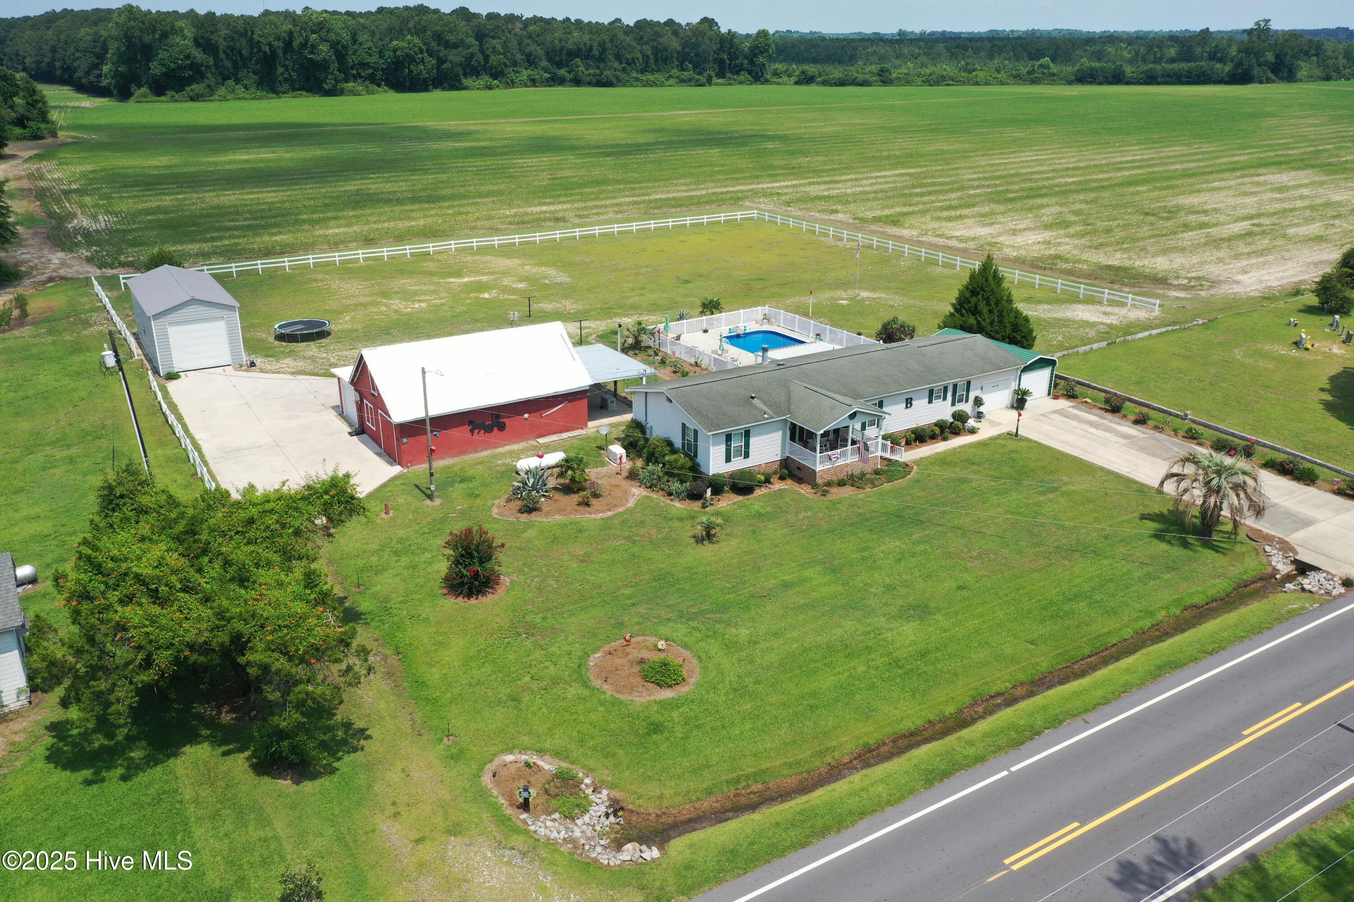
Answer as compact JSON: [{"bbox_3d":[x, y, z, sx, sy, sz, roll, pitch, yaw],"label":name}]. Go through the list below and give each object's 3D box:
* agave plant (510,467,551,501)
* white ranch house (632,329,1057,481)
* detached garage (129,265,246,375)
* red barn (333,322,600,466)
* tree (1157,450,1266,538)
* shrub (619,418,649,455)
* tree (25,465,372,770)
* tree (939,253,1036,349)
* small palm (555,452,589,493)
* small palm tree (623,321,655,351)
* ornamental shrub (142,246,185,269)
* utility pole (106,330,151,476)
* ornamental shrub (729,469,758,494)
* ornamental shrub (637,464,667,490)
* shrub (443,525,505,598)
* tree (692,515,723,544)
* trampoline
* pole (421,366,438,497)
[{"bbox_3d":[-7.771,1.727,55.815,2.112,1.588,2.112,1,22,0],"label":"agave plant"},{"bbox_3d":[12.144,-3.697,66.392,28.611,4.207,11.633,-13,25,-30],"label":"white ranch house"},{"bbox_3d":[-36.905,-10.142,78.948,5.982,5.396,12.352,-13,25,-30],"label":"detached garage"},{"bbox_3d":[-13.670,-4.710,65.879,12.650,5.950,11.740,-14,26,-31],"label":"red barn"},{"bbox_3d":[26.403,2.240,51.796,5.148,4.356,5.148,-13,25,-30],"label":"tree"},{"bbox_3d":[-2.570,-0.820,61.624,1.736,2.103,1.736,1,22,0],"label":"shrub"},{"bbox_3d":[-15.956,5.275,37.826,11.600,8.200,11.300,1,22,0],"label":"tree"},{"bbox_3d":[23.575,-11.054,80.357,7.500,7.700,7.500,1,22,0],"label":"tree"},{"bbox_3d":[-5.631,1.088,56.895,1.936,2.013,1.936,1,22,0],"label":"small palm"},{"bbox_3d":[-2.980,-8.969,81.167,2.475,2.277,2.475,1,22,0],"label":"small palm tree"},{"bbox_3d":[-50.044,-18.451,102.146,4.752,3.267,4.554,-13,25,-30],"label":"ornamental shrub"},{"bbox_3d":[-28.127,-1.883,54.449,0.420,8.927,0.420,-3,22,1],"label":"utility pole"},{"bbox_3d":[3.627,1.680,56.871,1.485,1.337,1.485,1,22,0],"label":"ornamental shrub"},{"bbox_3d":[-1.352,1.360,57.288,1.613,1.298,1.613,1,22,0],"label":"ornamental shrub"},{"bbox_3d":[-8.929,4.754,46.217,2.692,3.071,2.692,1,22,0],"label":"shrub"},{"bbox_3d":[1.536,3.785,51.366,1.485,1.287,1.485,1,22,0],"label":"tree"},{"bbox_3d":[-29.668,-9.505,83.612,4.505,0.891,4.505,-13,25,-30],"label":"trampoline"},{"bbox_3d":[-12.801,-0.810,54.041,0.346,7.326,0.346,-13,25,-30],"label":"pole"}]

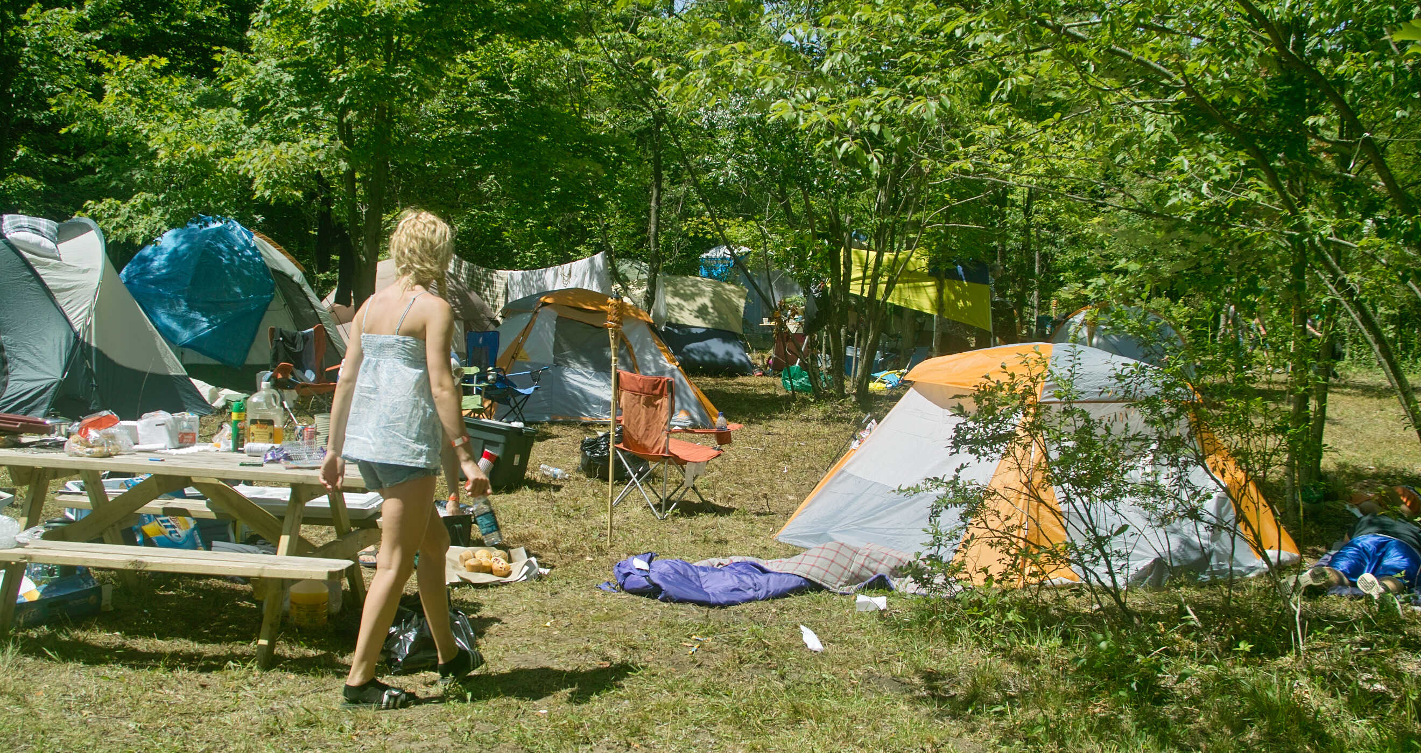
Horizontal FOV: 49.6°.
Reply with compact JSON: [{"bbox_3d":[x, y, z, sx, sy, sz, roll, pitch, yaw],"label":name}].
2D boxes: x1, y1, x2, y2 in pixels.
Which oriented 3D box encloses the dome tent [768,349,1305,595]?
[{"bbox_3d":[1.933,0.402,9.049,2.250,1.190,2.050,-1,5,-37],"label":"dome tent"}]

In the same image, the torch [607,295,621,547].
[{"bbox_3d":[-0.544,0.250,8.538,0.085,1.410,0.085,2,4,0],"label":"torch"}]

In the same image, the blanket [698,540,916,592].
[{"bbox_3d":[0.523,0.889,7.437,1.130,0.160,0.600,1,4,9],"label":"blanket"}]

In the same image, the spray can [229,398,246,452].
[{"bbox_3d":[-1.894,0.197,6.178,0.054,0.210,0.054,0,4,0],"label":"spray can"}]

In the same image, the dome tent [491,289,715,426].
[{"bbox_3d":[-1.349,-0.258,15.919,2.250,1.300,2.150,-1,4,-17],"label":"dome tent"}]

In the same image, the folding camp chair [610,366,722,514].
[{"bbox_3d":[-0.239,0.413,9.941,0.580,0.890,0.770,-2,6,-44],"label":"folding camp chair"}]

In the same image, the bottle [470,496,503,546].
[{"bbox_3d":[-0.804,0.500,5.520,0.065,0.205,0.065,-17,3,1],"label":"bottle"}]

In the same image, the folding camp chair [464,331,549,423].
[{"bbox_3d":[-1.957,0.020,14.785,0.600,0.900,0.780,3,5,37],"label":"folding camp chair"}]

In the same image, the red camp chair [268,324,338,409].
[{"bbox_3d":[-3.618,-0.010,13.950,0.780,0.890,0.580,-1,5,-35],"label":"red camp chair"}]

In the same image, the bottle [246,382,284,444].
[{"bbox_3d":[-1.860,0.153,6.425,0.152,0.265,0.145,0,4,-6],"label":"bottle"}]

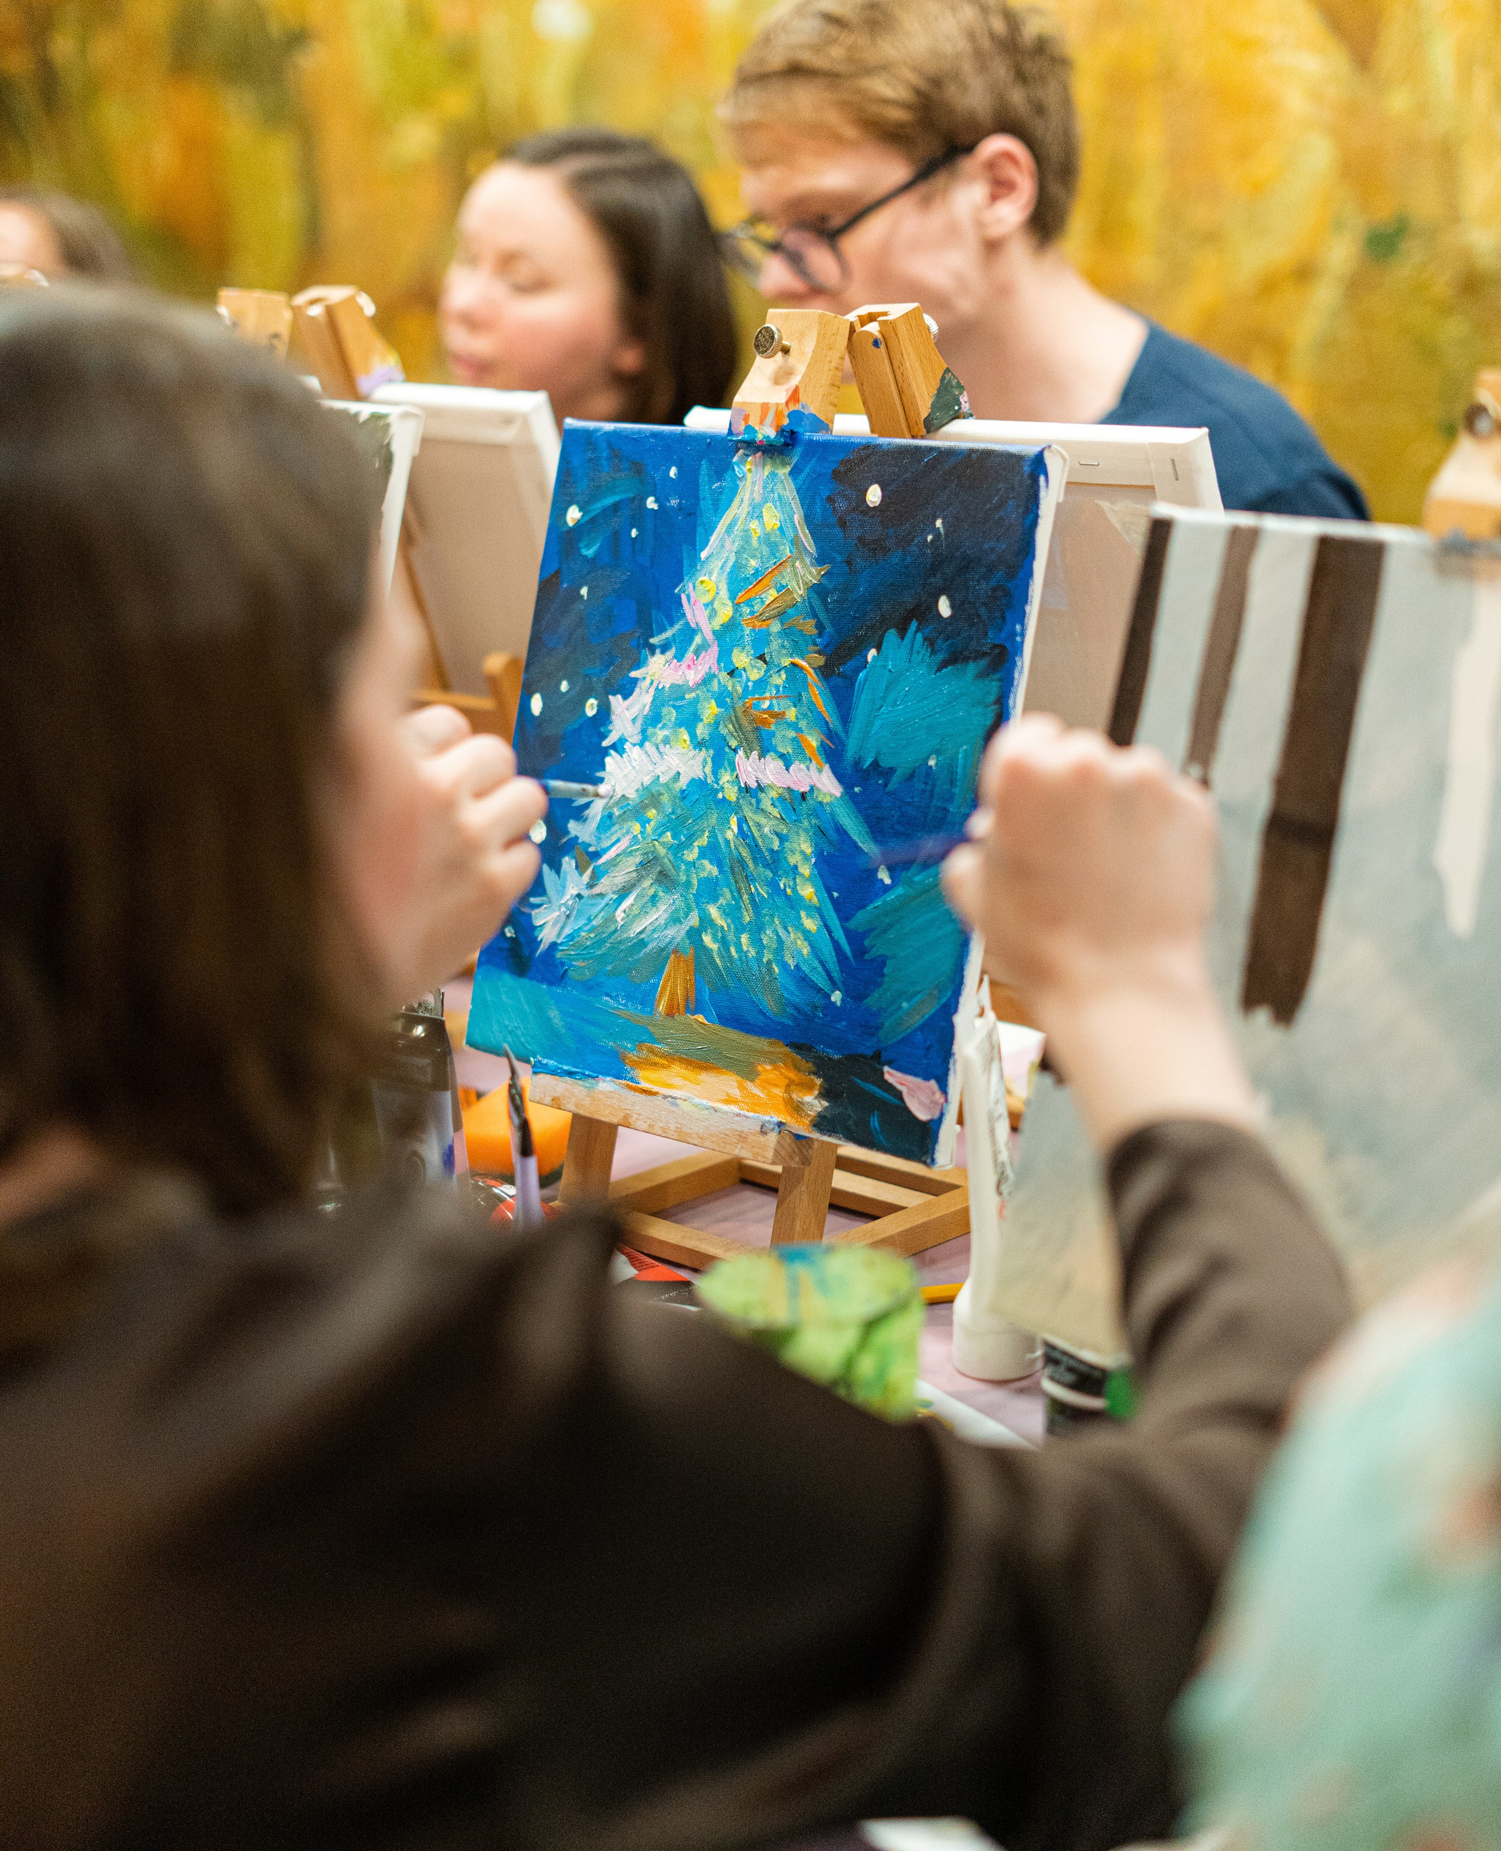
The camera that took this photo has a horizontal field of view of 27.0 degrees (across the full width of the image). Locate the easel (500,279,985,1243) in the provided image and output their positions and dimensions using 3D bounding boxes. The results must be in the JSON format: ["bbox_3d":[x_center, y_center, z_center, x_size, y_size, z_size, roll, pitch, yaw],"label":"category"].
[{"bbox_3d":[0.010,-0.066,1.461,0.162,0.431,0.179,11,19,42],"label":"easel"}]

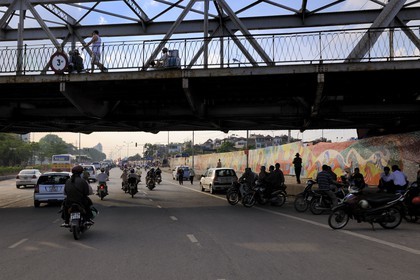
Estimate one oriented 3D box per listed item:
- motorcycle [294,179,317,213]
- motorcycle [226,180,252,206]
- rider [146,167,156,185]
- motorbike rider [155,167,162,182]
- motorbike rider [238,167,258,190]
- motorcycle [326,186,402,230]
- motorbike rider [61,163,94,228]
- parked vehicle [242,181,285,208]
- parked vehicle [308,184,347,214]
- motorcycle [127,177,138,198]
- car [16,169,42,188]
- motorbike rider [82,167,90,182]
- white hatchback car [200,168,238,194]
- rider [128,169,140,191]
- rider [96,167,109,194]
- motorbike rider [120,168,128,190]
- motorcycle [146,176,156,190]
[{"bbox_3d":[3.690,2.005,14.943,1.880,1.080,0.680,2,-4,-34],"label":"motorcycle"},{"bbox_3d":[1.583,2.217,17.500,1.850,1.060,0.680,1,-4,-21],"label":"motorcycle"},{"bbox_3d":[-4.151,2.647,29.800,0.600,1.270,0.750,1,-4,-12],"label":"rider"},{"bbox_3d":[-4.739,3.224,38.800,0.600,1.280,0.750,1,-4,-12],"label":"motorbike rider"},{"bbox_3d":[1.604,1.845,17.418,0.820,1.370,0.620,1,-4,-12],"label":"motorbike rider"},{"bbox_3d":[4.043,1.760,10.850,1.900,1.080,0.680,0,-4,-1],"label":"motorcycle"},{"bbox_3d":[-3.040,1.308,9.768,0.760,1.420,0.800,1,-4,-13],"label":"motorbike rider"},{"bbox_3d":[2.134,2.112,16.480,1.920,1.060,0.720,1,-4,-21],"label":"parked vehicle"},{"bbox_3d":[4.112,1.975,14.229,1.880,1.050,0.680,2,-4,-27],"label":"parked vehicle"},{"bbox_3d":[-4.178,2.562,22.700,0.680,1.080,1.880,1,-4,-12],"label":"motorcycle"},{"bbox_3d":[-14.689,3.176,34.600,1.680,1.460,4.250,1,-4,-12],"label":"car"},{"bbox_3d":[-8.086,2.455,27.500,0.600,1.270,0.750,1,-4,-12],"label":"motorbike rider"},{"bbox_3d":[0.611,2.488,25.859,1.660,1.490,3.750,1,-4,-13],"label":"white hatchback car"},{"bbox_3d":[-4.063,2.190,22.600,0.600,1.250,0.750,1,-4,-12],"label":"rider"},{"bbox_3d":[-5.178,2.020,20.346,0.640,1.330,0.750,1,-4,-13],"label":"rider"},{"bbox_3d":[-5.096,2.379,25.478,0.620,1.320,0.750,1,-4,-13],"label":"motorbike rider"},{"bbox_3d":[-4.022,2.883,28.693,0.700,1.060,1.880,1,-4,-13],"label":"motorcycle"}]

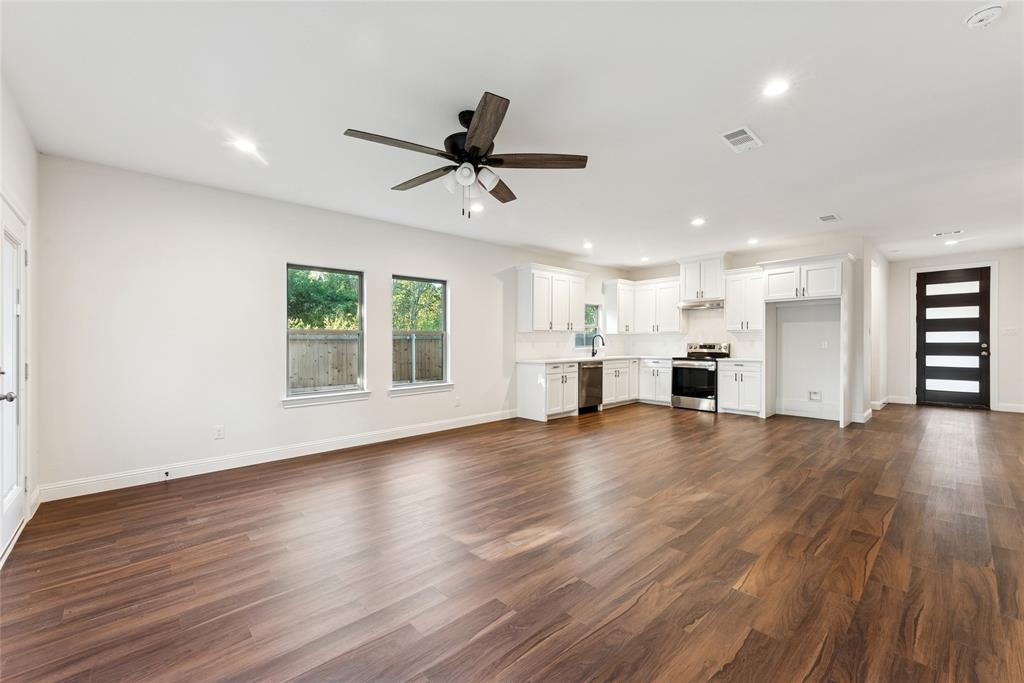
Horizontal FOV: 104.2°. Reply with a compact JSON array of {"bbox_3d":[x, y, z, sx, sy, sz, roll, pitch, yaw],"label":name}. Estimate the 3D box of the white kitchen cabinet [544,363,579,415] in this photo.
[{"bbox_3d":[0.598,0.755,6.460,0.755,0.820,0.610,0,0,-42],"label":"white kitchen cabinet"}]

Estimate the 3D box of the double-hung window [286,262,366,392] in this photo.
[{"bbox_3d":[-2.096,-0.123,4.552,0.860,1.440,0.120,0,0,-42],"label":"double-hung window"}]

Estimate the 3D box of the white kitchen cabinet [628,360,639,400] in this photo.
[{"bbox_3d":[2.179,0.759,7.892,0.360,0.840,0.610,0,0,-41],"label":"white kitchen cabinet"}]

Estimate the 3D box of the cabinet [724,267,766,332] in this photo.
[{"bbox_3d":[4.019,-0.692,6.804,0.330,1.040,0.590,0,0,-42],"label":"cabinet"}]

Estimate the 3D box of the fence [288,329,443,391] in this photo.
[{"bbox_3d":[-4.412,0.553,12.759,5.300,1.800,0.100,0,0,-41],"label":"fence"}]

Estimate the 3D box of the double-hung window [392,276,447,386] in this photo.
[{"bbox_3d":[-1.218,-0.127,5.348,0.860,1.440,0.120,0,0,-42],"label":"double-hung window"}]

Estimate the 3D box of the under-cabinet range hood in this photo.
[{"bbox_3d":[3.498,-0.651,7.263,0.470,0.145,0.765,0,0,-41],"label":"under-cabinet range hood"}]

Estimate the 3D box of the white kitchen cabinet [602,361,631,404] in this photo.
[{"bbox_3d":[1.702,0.750,7.461,0.870,0.820,0.610,0,0,-42],"label":"white kitchen cabinet"}]

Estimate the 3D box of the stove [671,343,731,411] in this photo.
[{"bbox_3d":[3.428,0.637,7.196,0.660,1.150,0.765,0,0,-41],"label":"stove"}]

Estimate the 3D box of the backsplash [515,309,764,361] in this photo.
[{"bbox_3d":[2.234,-0.114,6.540,3.330,0.830,2.720,0,0,-41],"label":"backsplash"}]

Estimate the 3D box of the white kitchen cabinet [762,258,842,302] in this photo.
[{"bbox_3d":[4.473,-0.883,6.067,0.580,0.580,0.950,0,0,-41],"label":"white kitchen cabinet"}]

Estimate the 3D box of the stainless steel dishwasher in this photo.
[{"bbox_3d":[1.162,0.777,6.910,0.620,0.850,0.600,0,0,-42],"label":"stainless steel dishwasher"}]

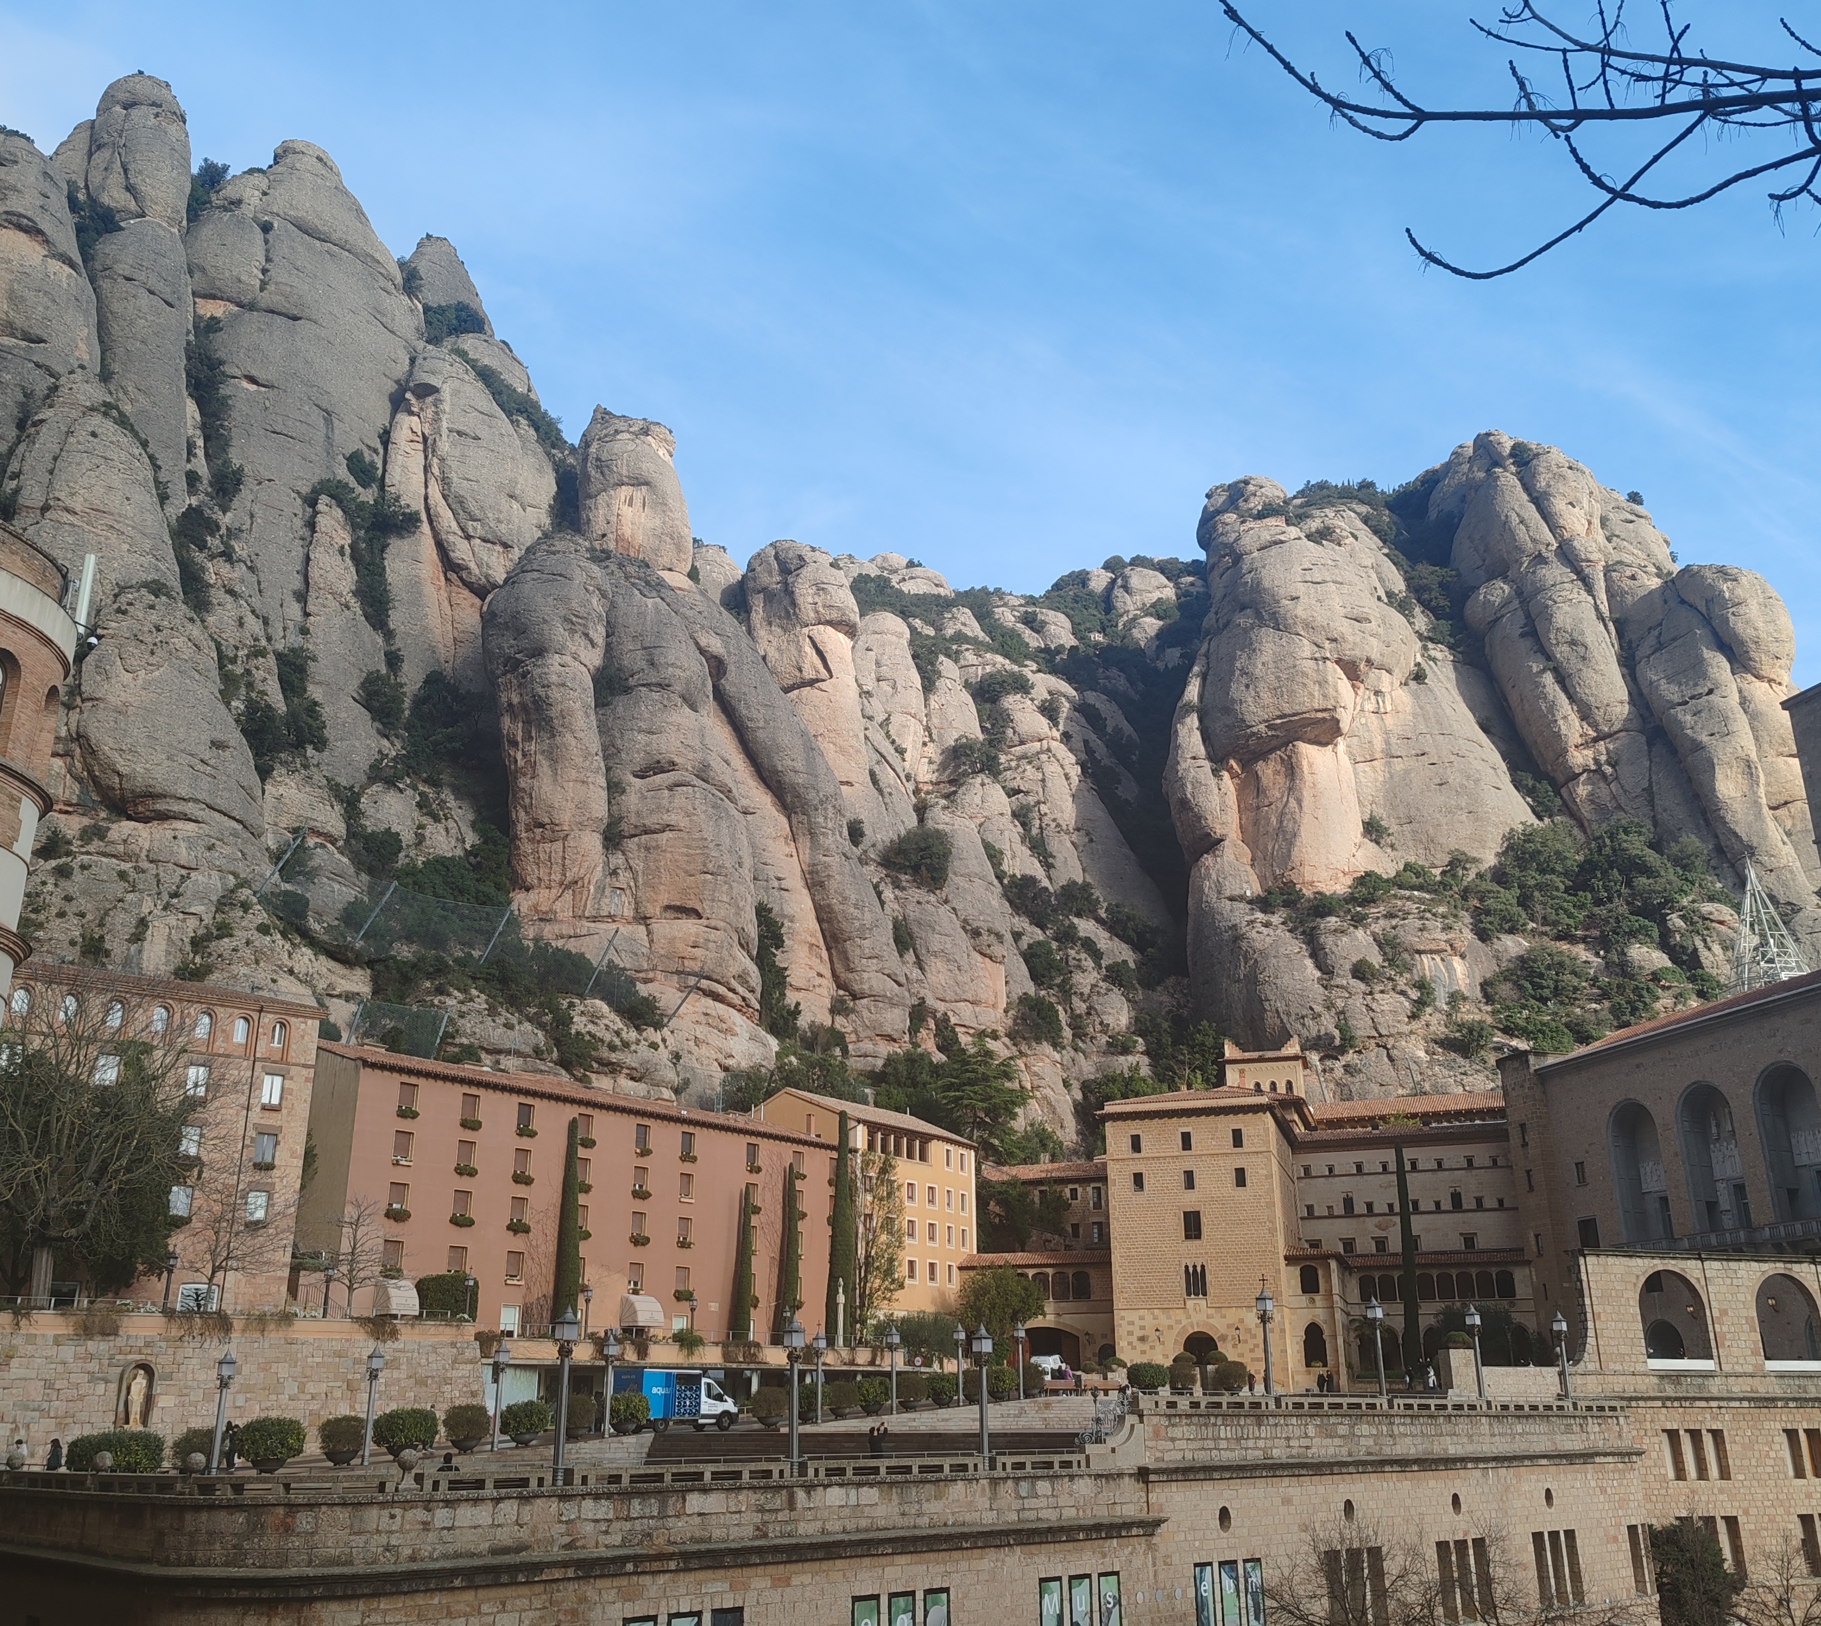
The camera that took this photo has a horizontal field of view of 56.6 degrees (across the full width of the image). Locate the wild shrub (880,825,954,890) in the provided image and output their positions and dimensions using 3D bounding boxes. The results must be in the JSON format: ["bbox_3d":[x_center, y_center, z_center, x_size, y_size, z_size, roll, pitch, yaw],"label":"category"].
[{"bbox_3d":[0.930,6.047,232.190,9.200,8.400,8.000,-1,-20,0],"label":"wild shrub"}]

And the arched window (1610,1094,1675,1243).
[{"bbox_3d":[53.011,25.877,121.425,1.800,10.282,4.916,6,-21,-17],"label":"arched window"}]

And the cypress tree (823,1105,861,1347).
[{"bbox_3d":[-4.943,29.923,122.594,2.487,16.484,2.487,0,-20,0],"label":"cypress tree"}]

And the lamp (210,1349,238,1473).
[{"bbox_3d":[-23.633,20.610,58.017,0.520,4.200,0.520,-15,-25,34],"label":"lamp"}]

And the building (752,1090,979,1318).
[{"bbox_3d":[-4.324,33.804,138.347,13.000,20.361,17.305,-15,-24,34],"label":"building"}]

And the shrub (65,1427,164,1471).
[{"bbox_3d":[-24.690,19.807,52.420,3.021,1.302,2.300,8,-21,-22],"label":"shrub"}]

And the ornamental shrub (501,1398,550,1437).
[{"bbox_3d":[-14.776,23.238,64.988,1.888,1.287,1.888,4,-20,-11],"label":"ornamental shrub"}]

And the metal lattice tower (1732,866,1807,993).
[{"bbox_3d":[71.976,9.663,143.212,6.000,12.000,6.000,7,-21,-19],"label":"metal lattice tower"}]

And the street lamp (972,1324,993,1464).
[{"bbox_3d":[2.227,17.466,50.669,0.500,4.150,0.500,-15,-24,35],"label":"street lamp"}]

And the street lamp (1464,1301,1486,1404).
[{"bbox_3d":[23.170,22.059,68.823,0.500,4.000,0.500,17,-26,-40],"label":"street lamp"}]

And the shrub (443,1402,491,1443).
[{"bbox_3d":[-16.726,22.950,63.737,1.706,1.439,1.796,0,-20,0],"label":"shrub"}]

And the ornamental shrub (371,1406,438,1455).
[{"bbox_3d":[-18.119,22.162,60.704,2.372,1.485,2.100,5,-20,-15],"label":"ornamental shrub"}]

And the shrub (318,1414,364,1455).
[{"bbox_3d":[-20.041,21.860,59.549,1.594,1.344,1.678,-15,-24,35],"label":"shrub"}]

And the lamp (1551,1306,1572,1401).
[{"bbox_3d":[28.650,24.031,74.061,0.520,4.200,0.520,17,-27,-40],"label":"lamp"}]

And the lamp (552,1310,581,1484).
[{"bbox_3d":[-8.632,14.551,42.153,0.500,4.150,0.500,-15,-24,35],"label":"lamp"}]

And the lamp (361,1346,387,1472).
[{"bbox_3d":[-19.738,21.741,61.978,0.520,4.200,0.520,-15,-25,34],"label":"lamp"}]

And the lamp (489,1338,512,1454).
[{"bbox_3d":[-15.618,22.167,64.310,0.500,4.080,0.500,-15,-24,35],"label":"lamp"}]

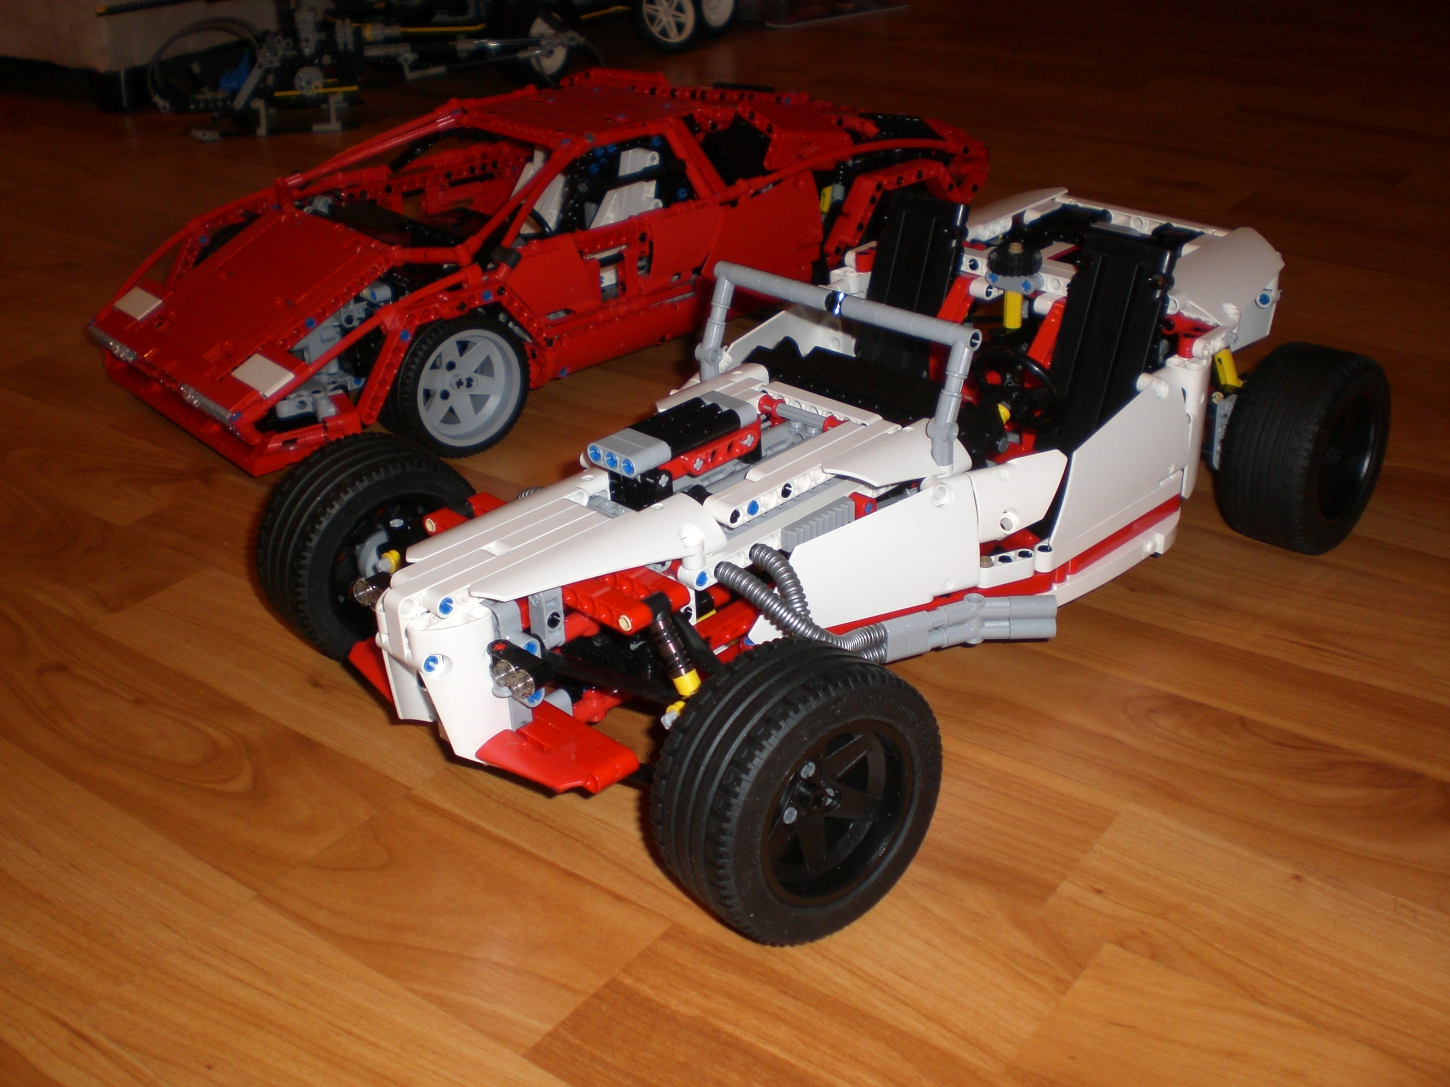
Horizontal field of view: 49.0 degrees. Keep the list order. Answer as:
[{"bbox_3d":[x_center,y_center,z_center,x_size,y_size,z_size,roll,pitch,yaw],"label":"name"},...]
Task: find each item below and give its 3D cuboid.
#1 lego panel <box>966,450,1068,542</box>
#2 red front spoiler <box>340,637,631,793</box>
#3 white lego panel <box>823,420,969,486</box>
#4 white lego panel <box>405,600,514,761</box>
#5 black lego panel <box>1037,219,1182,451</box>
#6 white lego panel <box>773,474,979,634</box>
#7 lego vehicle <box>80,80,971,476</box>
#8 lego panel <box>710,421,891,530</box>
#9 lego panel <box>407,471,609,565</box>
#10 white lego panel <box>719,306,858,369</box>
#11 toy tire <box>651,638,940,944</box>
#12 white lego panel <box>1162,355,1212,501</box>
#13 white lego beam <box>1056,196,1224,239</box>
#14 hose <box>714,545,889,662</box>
[{"bbox_3d":[0.099,-0.019,0.563,0.045,0.029,0.015,-16,31,-25],"label":"lego panel"},{"bbox_3d":[-0.080,0.049,0.497,0.033,0.013,0.124,-26,37,-38],"label":"red front spoiler"},{"bbox_3d":[0.059,-0.023,0.541,0.057,0.018,0.021,-26,37,-38],"label":"white lego panel"},{"bbox_3d":[-0.076,0.043,0.463,0.015,0.051,0.022,-26,36,-38],"label":"white lego panel"},{"bbox_3d":[0.146,-0.071,0.611,0.039,0.089,0.010,24,20,39],"label":"black lego panel"},{"bbox_3d":[0.048,0.003,0.538,0.088,0.046,0.013,-13,30,-20],"label":"white lego panel"},{"bbox_3d":[-0.090,-0.178,0.873,0.463,0.123,0.248,-22,34,-34],"label":"lego vehicle"},{"bbox_3d":[0.026,-0.025,0.536,0.088,0.010,0.017,-26,36,-38],"label":"lego panel"},{"bbox_3d":[-0.067,-0.008,0.506,0.088,0.015,0.020,-26,36,-38],"label":"lego panel"},{"bbox_3d":[0.036,-0.085,0.677,0.087,0.047,0.015,-26,37,-38],"label":"white lego panel"},{"bbox_3d":[0.021,0.070,0.453,0.082,0.082,0.038,-20,33,-30],"label":"toy tire"},{"bbox_3d":[0.168,-0.040,0.599,0.026,0.058,0.015,-26,37,-38],"label":"white lego panel"},{"bbox_3d":[0.185,-0.143,0.709,0.008,0.008,0.086,-27,37,-37],"label":"white lego beam"},{"bbox_3d":[0.029,0.021,0.528,0.064,0.050,0.023,-14,30,-23],"label":"hose"}]

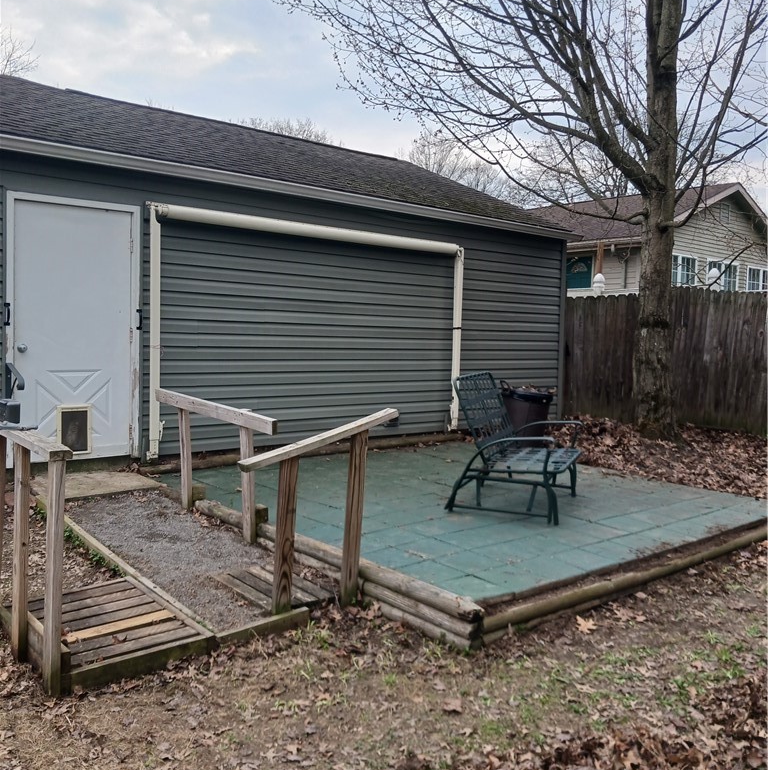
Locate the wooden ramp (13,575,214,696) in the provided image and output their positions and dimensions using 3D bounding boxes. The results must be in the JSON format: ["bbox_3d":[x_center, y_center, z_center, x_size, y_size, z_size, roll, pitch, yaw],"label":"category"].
[{"bbox_3d":[-1.373,1.151,3.882,0.690,0.180,0.960,-2,5,-42],"label":"wooden ramp"}]

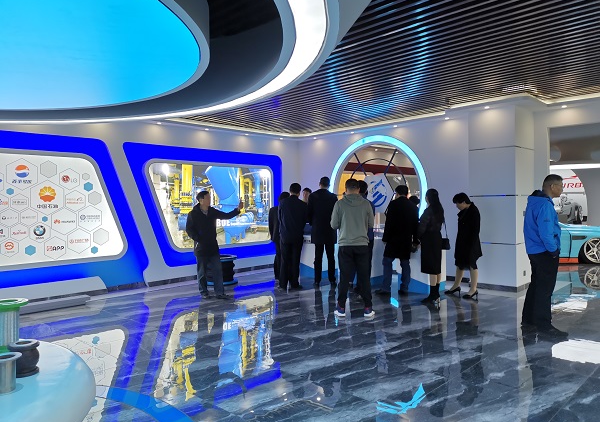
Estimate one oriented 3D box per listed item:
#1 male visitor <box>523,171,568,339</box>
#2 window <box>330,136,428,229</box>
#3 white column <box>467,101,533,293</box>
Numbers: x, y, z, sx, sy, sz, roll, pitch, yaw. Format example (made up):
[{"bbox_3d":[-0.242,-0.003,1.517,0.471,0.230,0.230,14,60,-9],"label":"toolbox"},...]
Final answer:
[{"bbox_3d":[2.653,0.476,5.102,0.430,1.735,0.530,-1,1,13],"label":"male visitor"},{"bbox_3d":[1.638,-0.326,9.942,0.200,2.520,2.546,-1,1,-44],"label":"window"},{"bbox_3d":[3.434,-0.187,7.973,0.760,2.972,0.784,-1,1,-44],"label":"white column"}]

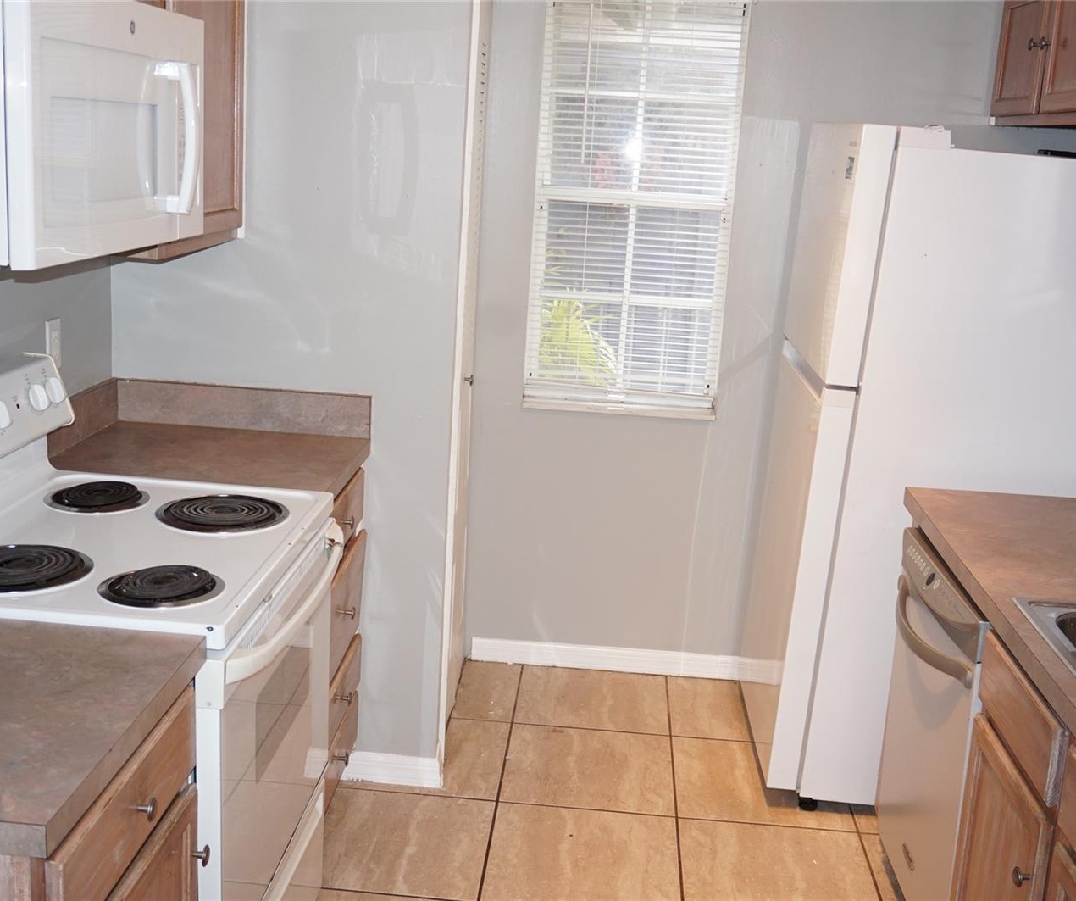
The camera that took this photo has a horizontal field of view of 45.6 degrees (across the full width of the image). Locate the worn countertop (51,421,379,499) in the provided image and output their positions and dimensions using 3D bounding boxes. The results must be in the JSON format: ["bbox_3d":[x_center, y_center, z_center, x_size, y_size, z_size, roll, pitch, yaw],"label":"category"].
[{"bbox_3d":[-0.741,0.025,2.888,0.635,0.040,0.502,4,14,3],"label":"worn countertop"}]

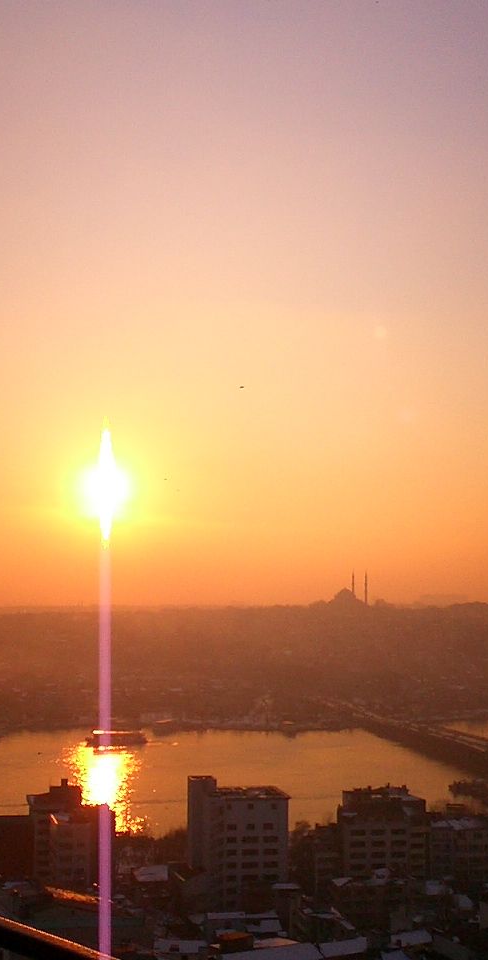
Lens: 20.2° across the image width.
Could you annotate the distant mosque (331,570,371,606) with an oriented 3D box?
[{"bbox_3d":[166.600,172.100,2140.000,48.000,62.000,58.000,1,-5,-16],"label":"distant mosque"}]

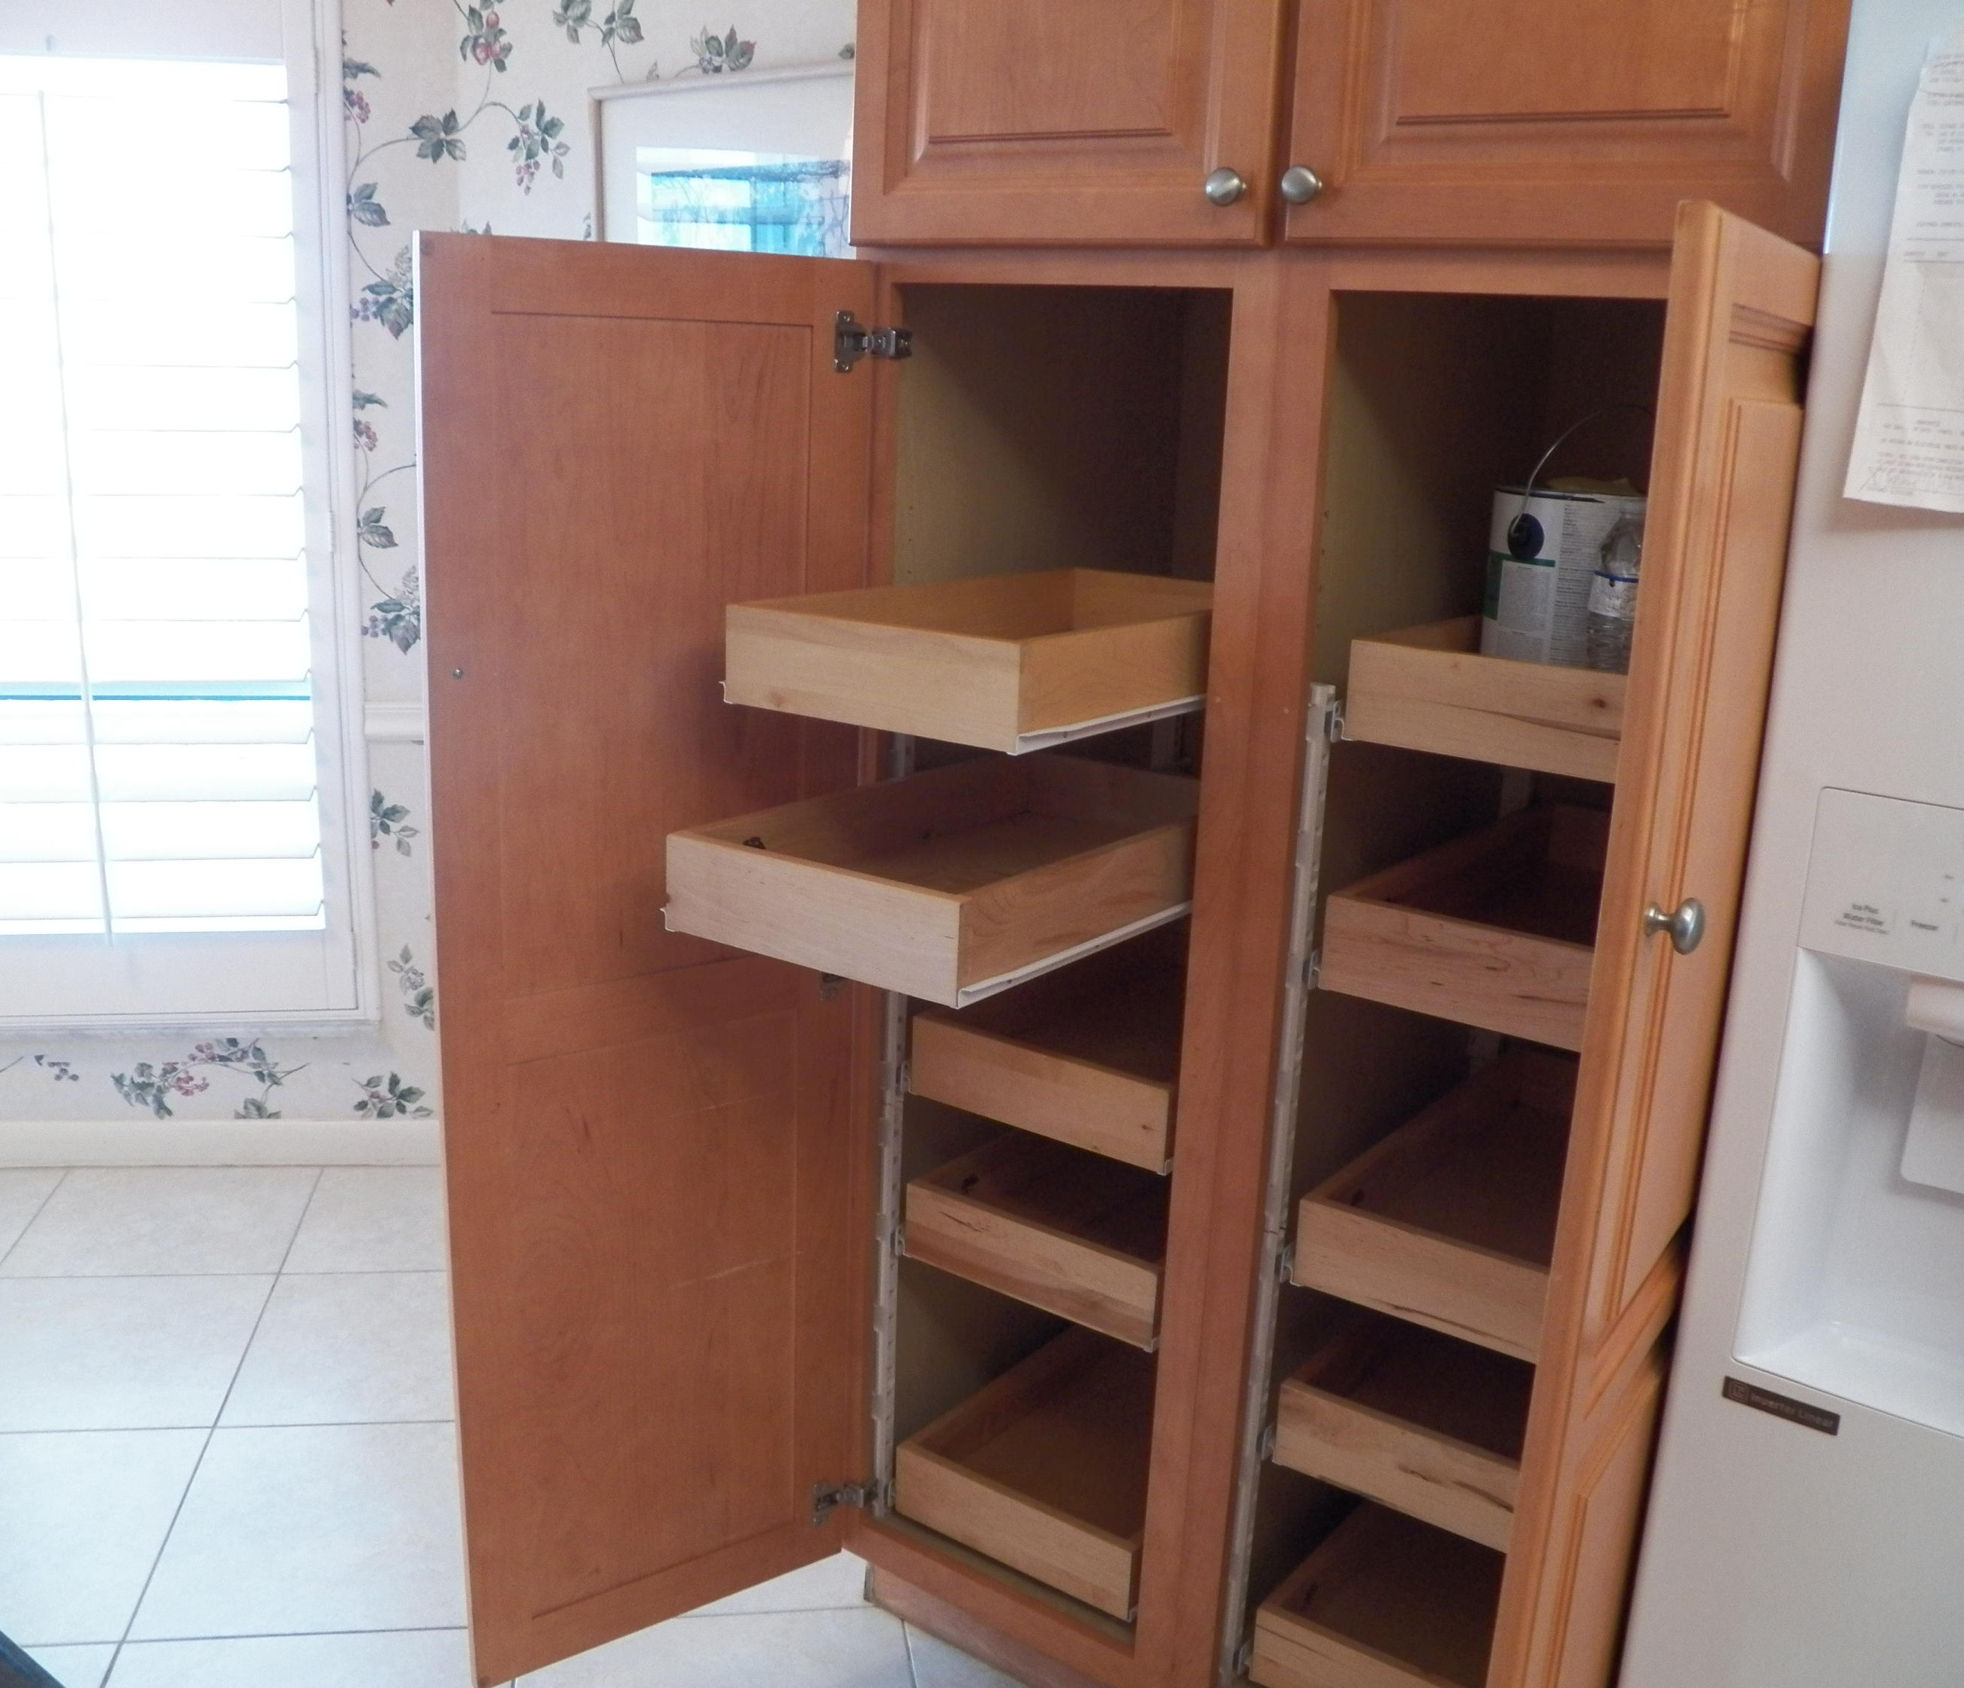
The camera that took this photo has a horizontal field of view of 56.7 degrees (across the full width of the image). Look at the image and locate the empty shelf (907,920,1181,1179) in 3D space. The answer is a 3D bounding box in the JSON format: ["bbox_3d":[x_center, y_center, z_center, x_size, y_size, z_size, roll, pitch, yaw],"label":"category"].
[{"bbox_3d":[0.216,0.203,2.098,0.314,0.087,0.569,12,17,33],"label":"empty shelf"}]

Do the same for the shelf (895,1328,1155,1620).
[{"bbox_3d":[0.194,0.702,2.226,0.314,0.087,0.569,12,17,33],"label":"shelf"}]

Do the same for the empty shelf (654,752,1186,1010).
[{"bbox_3d":[0.016,0.010,1.736,0.314,0.087,0.569,12,17,33],"label":"empty shelf"}]

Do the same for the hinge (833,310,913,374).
[{"bbox_3d":[-0.102,-0.483,1.761,0.078,0.057,0.030,-7,17,-33],"label":"hinge"}]

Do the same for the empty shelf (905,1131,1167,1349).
[{"bbox_3d":[0.208,0.391,2.147,0.314,0.087,0.569,12,17,33],"label":"empty shelf"}]

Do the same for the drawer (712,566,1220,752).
[{"bbox_3d":[0.065,-0.191,1.743,0.314,0.087,0.569,12,17,33],"label":"drawer"}]

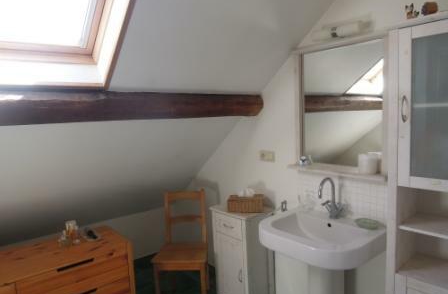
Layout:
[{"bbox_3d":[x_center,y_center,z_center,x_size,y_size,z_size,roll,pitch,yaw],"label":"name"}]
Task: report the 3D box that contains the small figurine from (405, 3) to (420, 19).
[{"bbox_3d":[0.825,-0.594,1.362,0.056,0.063,0.040,3,8,40],"label":"small figurine"}]

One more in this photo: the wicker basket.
[{"bbox_3d":[0.176,0.435,2.371,0.265,0.099,0.130,-1,6,12],"label":"wicker basket"}]

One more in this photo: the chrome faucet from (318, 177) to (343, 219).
[{"bbox_3d":[0.649,0.329,1.937,0.178,0.267,0.140,-8,8,-41],"label":"chrome faucet"}]

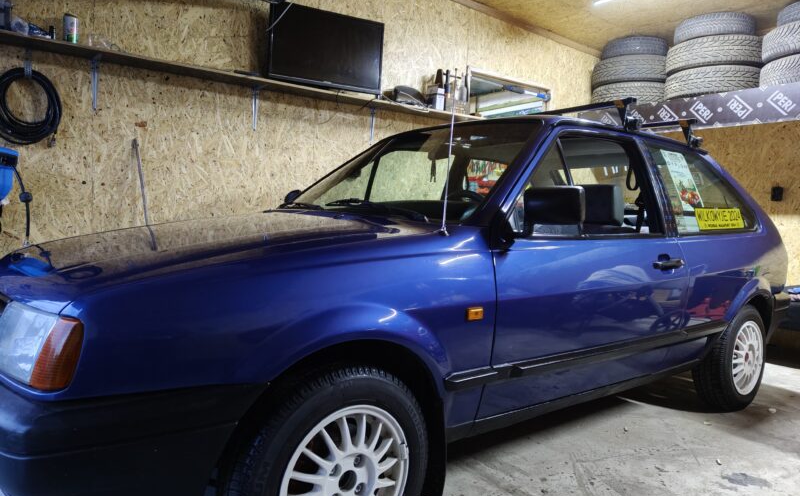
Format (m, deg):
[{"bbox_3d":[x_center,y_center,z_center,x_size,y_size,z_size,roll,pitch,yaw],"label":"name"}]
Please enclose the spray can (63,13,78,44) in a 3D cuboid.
[{"bbox_3d":[-1.551,-1.033,2.621,0.062,0.132,0.062,0,5,-35],"label":"spray can"}]

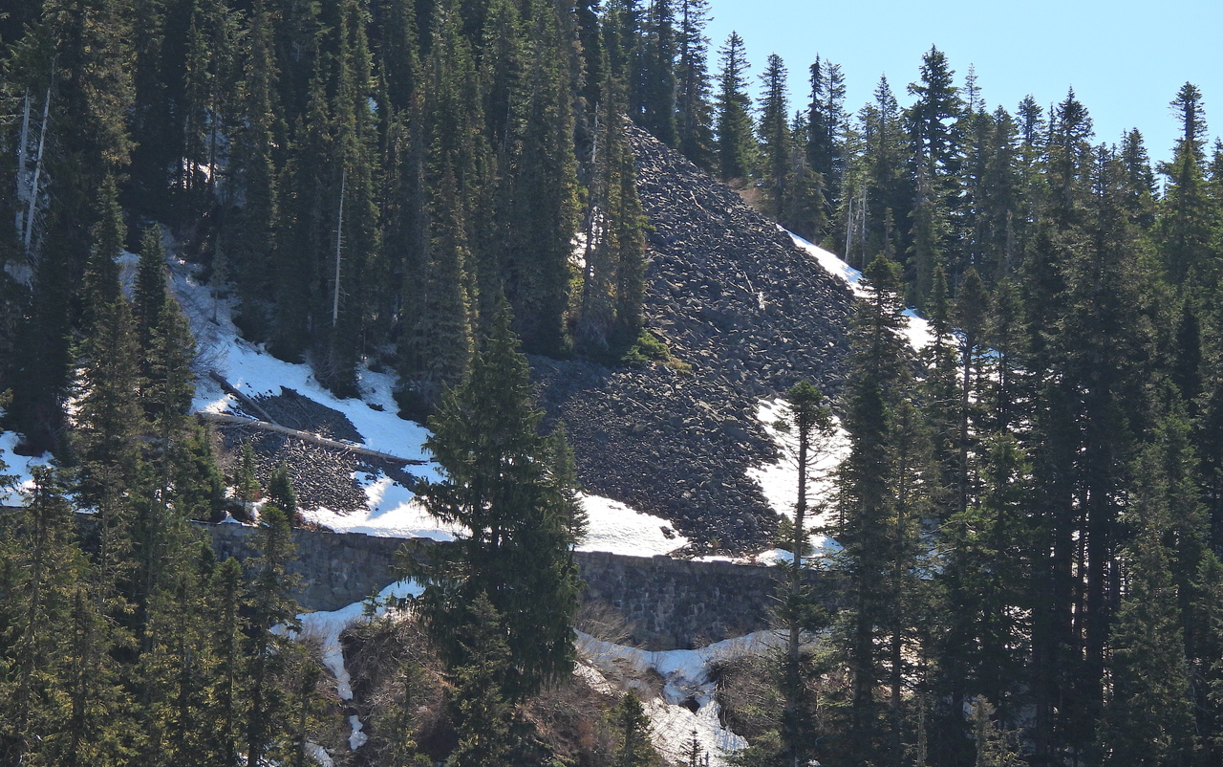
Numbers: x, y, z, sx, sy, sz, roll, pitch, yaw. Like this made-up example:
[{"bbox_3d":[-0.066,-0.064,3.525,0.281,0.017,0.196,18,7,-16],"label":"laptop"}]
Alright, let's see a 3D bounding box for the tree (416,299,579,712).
[{"bbox_3d":[-6.760,6.760,498.000,9.990,23.790,9.990,0,-3,0],"label":"tree"}]

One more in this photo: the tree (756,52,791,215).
[{"bbox_3d":[10.620,-16.110,553.000,2.240,10.840,2.240,0,-3,0],"label":"tree"}]

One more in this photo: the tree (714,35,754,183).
[{"bbox_3d":[8.010,-18.040,553.000,2.490,9.720,2.490,0,-3,0],"label":"tree"}]

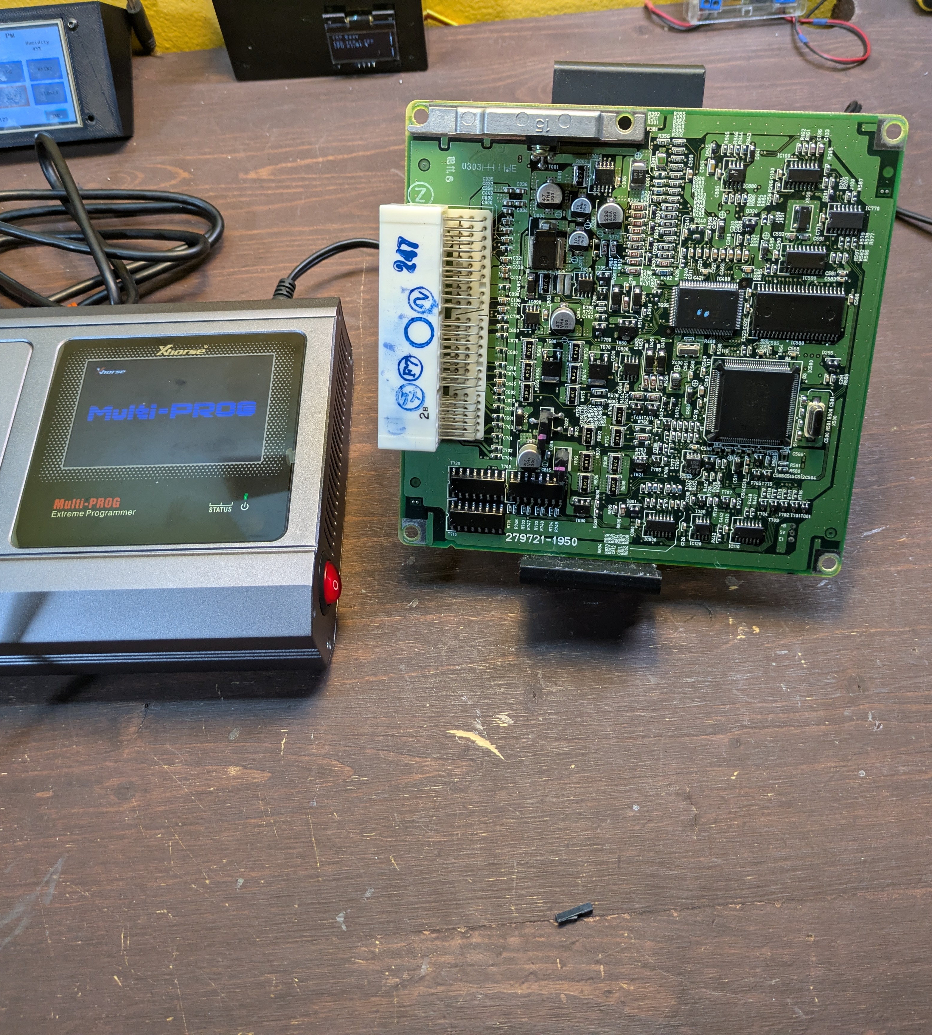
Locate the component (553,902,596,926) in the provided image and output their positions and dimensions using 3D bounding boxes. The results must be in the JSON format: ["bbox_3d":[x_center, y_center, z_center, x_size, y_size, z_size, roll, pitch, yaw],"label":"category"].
[{"bbox_3d":[0.036,0.130,0.328,0.013,0.003,0.003,-19,61,-7],"label":"component"}]

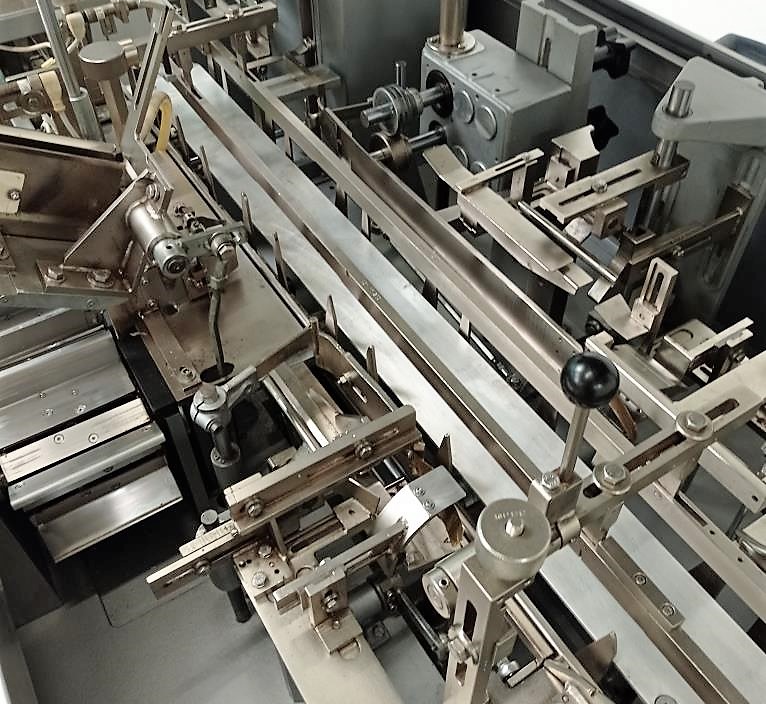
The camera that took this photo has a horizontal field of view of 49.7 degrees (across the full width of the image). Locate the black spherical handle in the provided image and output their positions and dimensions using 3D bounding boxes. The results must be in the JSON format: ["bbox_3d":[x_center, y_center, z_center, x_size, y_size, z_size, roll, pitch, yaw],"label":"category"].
[{"bbox_3d":[0.116,0.017,0.462,0.032,0.032,0.032,-1,47,1],"label":"black spherical handle"}]

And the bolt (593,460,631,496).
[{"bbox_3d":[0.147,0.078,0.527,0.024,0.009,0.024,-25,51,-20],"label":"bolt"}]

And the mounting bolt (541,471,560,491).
[{"bbox_3d":[0.106,0.081,0.520,0.011,0.005,0.011,-25,51,-20],"label":"mounting bolt"}]

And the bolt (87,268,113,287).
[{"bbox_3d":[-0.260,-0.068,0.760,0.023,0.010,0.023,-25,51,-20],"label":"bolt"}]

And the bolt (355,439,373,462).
[{"bbox_3d":[-0.015,0.074,0.630,0.013,0.013,0.008,-25,51,-20],"label":"bolt"}]

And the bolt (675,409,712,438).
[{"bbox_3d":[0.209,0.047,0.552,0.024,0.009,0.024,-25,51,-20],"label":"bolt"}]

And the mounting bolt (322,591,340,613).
[{"bbox_3d":[-0.036,0.174,0.576,0.013,0.013,0.008,-25,51,-20],"label":"mounting bolt"}]

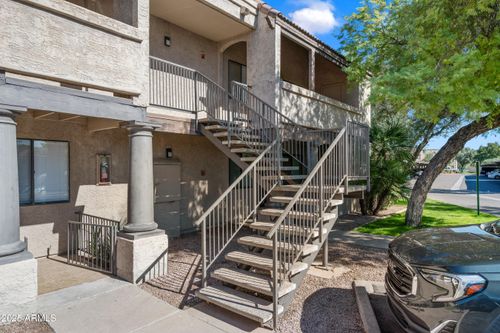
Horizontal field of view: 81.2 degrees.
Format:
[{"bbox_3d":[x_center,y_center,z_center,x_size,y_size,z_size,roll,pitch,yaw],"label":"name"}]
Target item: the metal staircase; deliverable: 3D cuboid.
[{"bbox_3d":[-0.109,-0.212,5.274,3.457,3.904,3.251,0,0,41],"label":"metal staircase"}]

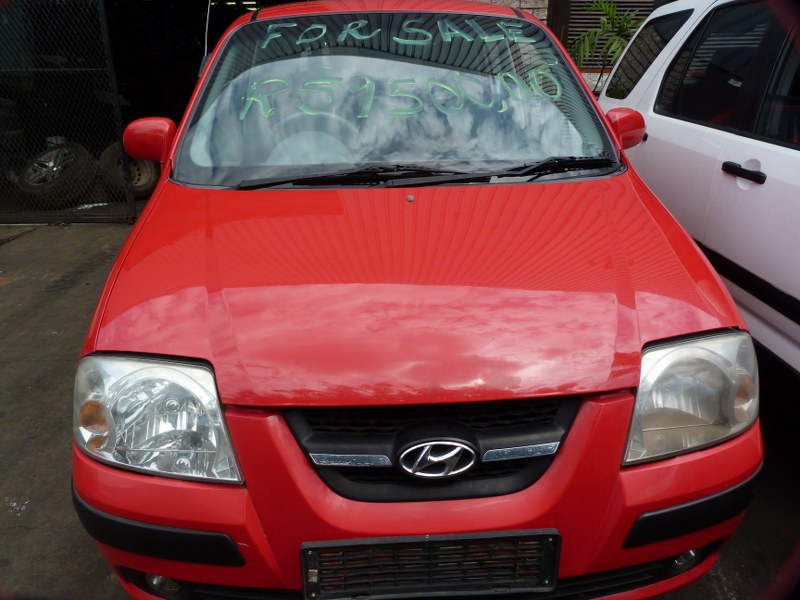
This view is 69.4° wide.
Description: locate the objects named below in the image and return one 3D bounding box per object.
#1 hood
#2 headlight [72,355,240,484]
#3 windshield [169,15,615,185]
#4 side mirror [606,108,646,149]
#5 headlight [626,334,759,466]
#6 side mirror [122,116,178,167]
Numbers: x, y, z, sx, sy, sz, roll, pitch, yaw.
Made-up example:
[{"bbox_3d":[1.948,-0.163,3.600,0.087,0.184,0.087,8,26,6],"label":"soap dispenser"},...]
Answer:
[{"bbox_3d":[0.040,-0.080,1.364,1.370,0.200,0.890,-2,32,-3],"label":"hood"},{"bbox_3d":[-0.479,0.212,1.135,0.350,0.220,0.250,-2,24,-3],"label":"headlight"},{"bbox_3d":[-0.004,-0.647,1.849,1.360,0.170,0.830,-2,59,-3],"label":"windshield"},{"bbox_3d":[0.742,-0.555,1.903,0.175,0.140,0.120,-2,24,-3],"label":"side mirror"},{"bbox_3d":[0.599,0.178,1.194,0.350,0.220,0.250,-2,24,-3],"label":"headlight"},{"bbox_3d":[-0.784,-0.503,1.810,0.175,0.140,0.120,-2,24,-3],"label":"side mirror"}]

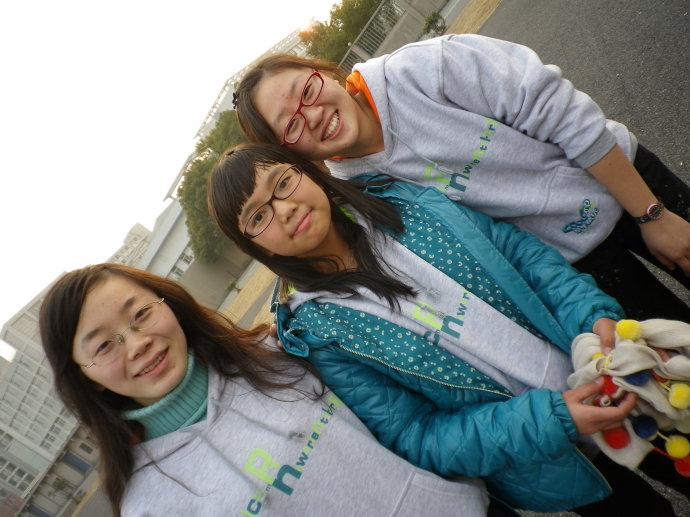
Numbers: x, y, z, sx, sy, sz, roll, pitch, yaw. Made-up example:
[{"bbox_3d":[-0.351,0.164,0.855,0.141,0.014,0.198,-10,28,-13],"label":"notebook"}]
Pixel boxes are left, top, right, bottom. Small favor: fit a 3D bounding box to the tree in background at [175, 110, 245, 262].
[{"bbox_3d":[-4.349,-2.557,21.944,5.800,4.400,4.800,-55,11,0],"label":"tree in background"}]

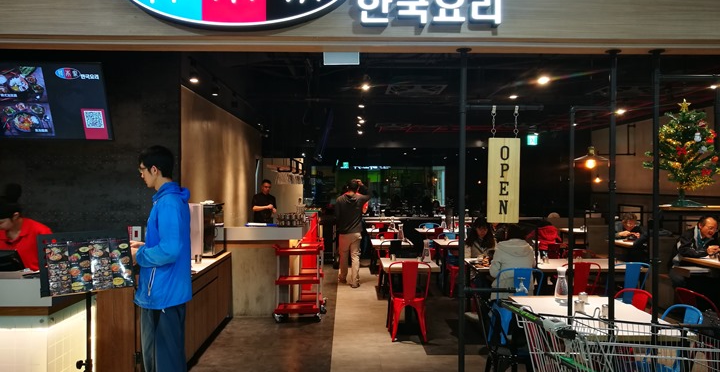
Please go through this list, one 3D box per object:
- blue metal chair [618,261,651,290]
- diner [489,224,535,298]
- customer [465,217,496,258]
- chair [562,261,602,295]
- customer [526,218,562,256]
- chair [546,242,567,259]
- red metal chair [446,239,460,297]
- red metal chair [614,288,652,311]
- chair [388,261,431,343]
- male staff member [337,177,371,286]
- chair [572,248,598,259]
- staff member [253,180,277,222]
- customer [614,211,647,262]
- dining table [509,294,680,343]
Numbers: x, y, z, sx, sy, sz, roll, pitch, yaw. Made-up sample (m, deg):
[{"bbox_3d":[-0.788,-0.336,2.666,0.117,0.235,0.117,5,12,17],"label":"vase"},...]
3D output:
[{"bbox_3d":[2.815,1.211,6.146,0.440,0.840,0.480,0,0,-1],"label":"blue metal chair"},{"bbox_3d":[1.410,0.967,5.430,0.490,1.230,0.750,0,0,-6],"label":"diner"},{"bbox_3d":[1.504,1.001,6.925,0.500,1.240,0.700,0,0,-1],"label":"customer"},{"bbox_3d":[2.125,1.161,5.620,0.440,0.840,0.500,0,0,-1],"label":"chair"},{"bbox_3d":[2.540,0.991,7.700,0.500,1.150,0.720,0,0,-18],"label":"customer"},{"bbox_3d":[2.605,1.201,7.896,0.440,0.840,0.480,0,0,-1],"label":"chair"},{"bbox_3d":[1.471,1.194,8.366,0.440,0.840,0.480,0,0,-1],"label":"red metal chair"},{"bbox_3d":[1.785,1.172,4.060,0.500,0.840,0.440,0,0,-9],"label":"red metal chair"},{"bbox_3d":[0.515,1.202,6.096,0.440,0.840,0.480,0,0,-1],"label":"chair"},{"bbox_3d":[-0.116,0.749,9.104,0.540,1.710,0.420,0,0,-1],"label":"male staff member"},{"bbox_3d":[2.745,1.207,6.786,0.440,0.840,0.480,0,0,-1],"label":"chair"},{"bbox_3d":[-1.540,0.707,9.050,0.520,1.700,0.400,0,1,-37],"label":"staff member"},{"bbox_3d":[3.900,0.973,8.150,0.520,1.180,0.720,0,0,10],"label":"customer"},{"bbox_3d":[1.540,1.224,3.750,0.770,0.740,1.110,0,0,-1],"label":"dining table"}]

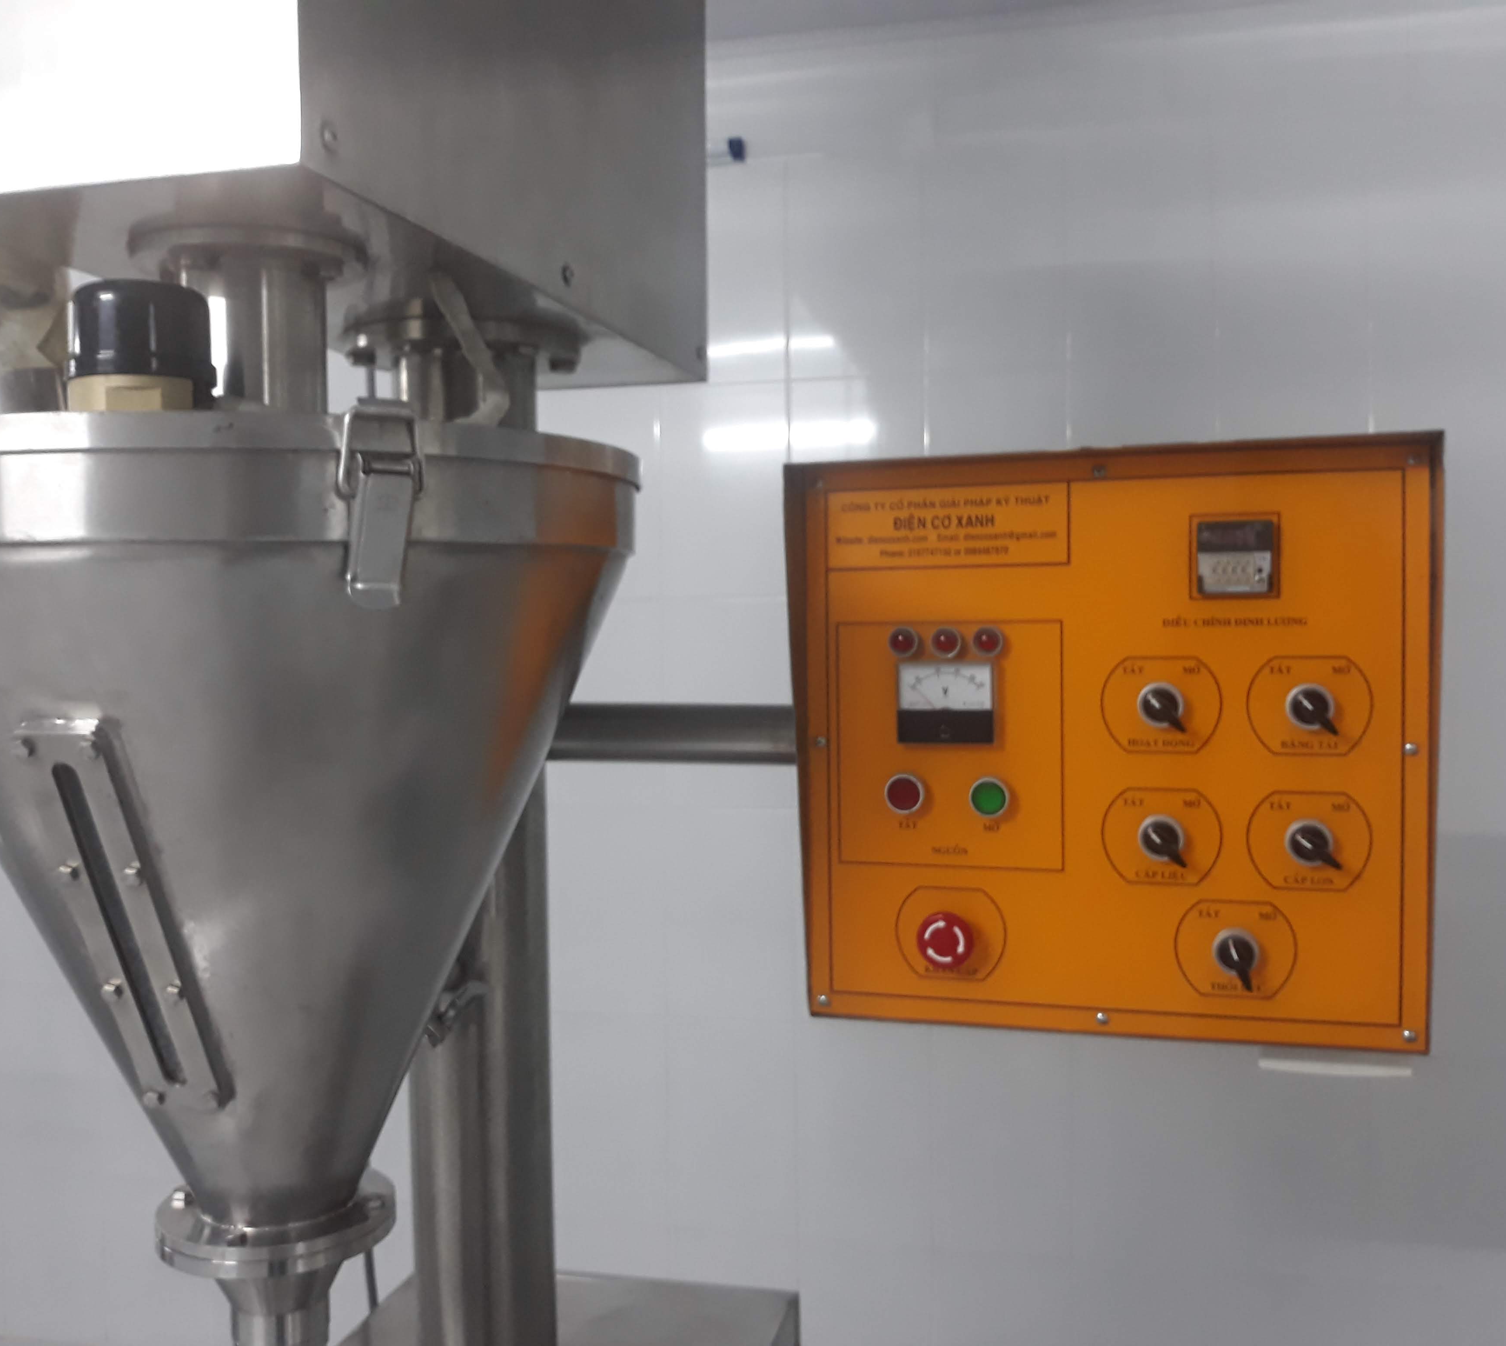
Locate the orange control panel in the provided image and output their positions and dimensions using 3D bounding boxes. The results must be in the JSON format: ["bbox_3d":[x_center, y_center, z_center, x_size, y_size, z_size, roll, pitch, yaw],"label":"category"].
[{"bbox_3d":[0.253,0.050,1.011,0.417,0.398,0.180,0,2,15],"label":"orange control panel"}]

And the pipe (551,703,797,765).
[{"bbox_3d":[-0.071,0.049,1.131,0.235,0.047,0.047,0,2,15],"label":"pipe"}]

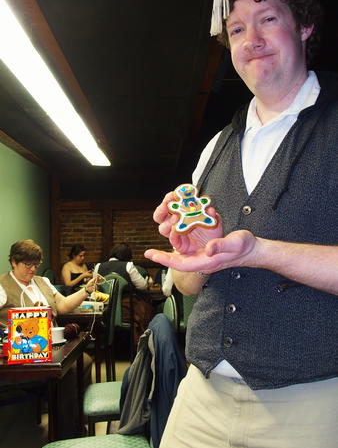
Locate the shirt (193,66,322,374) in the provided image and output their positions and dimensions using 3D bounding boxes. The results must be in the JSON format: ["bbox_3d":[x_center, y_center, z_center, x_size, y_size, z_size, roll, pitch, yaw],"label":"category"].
[{"bbox_3d":[0.220,0.006,0.950,0.560,0.680,0.360,-3,-4,37],"label":"shirt"}]

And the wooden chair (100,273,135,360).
[{"bbox_3d":[-0.605,1.040,5.100,0.450,1.000,0.550,-1,-4,10],"label":"wooden chair"}]

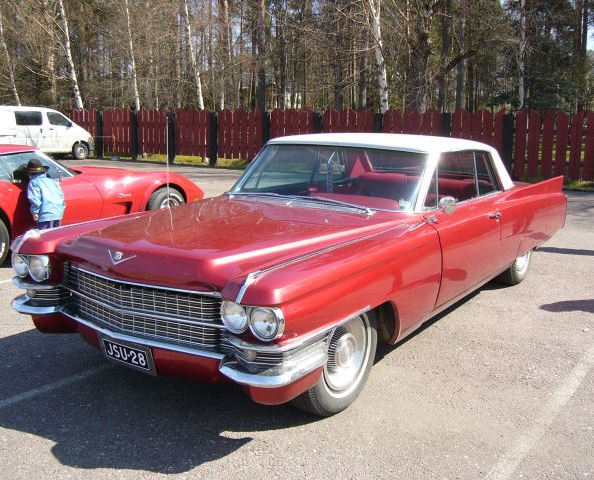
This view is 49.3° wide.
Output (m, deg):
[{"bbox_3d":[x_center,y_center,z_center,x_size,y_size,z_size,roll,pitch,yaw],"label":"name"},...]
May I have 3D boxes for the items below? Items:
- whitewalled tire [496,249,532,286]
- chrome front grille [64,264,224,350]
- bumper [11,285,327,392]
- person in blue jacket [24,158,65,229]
[{"bbox_3d":[2.061,0.071,6.132,0.200,0.700,0.700,8,14,34],"label":"whitewalled tire"},{"bbox_3d":[-0.841,0.336,3.269,1.200,0.300,0.190,8,14,34],"label":"chrome front grille"},{"bbox_3d":[-0.805,0.419,3.340,1.970,0.180,0.420,8,14,34],"label":"bumper"},{"bbox_3d":[-2.539,-0.282,6.579,0.340,1.100,0.360,11,15,42],"label":"person in blue jacket"}]

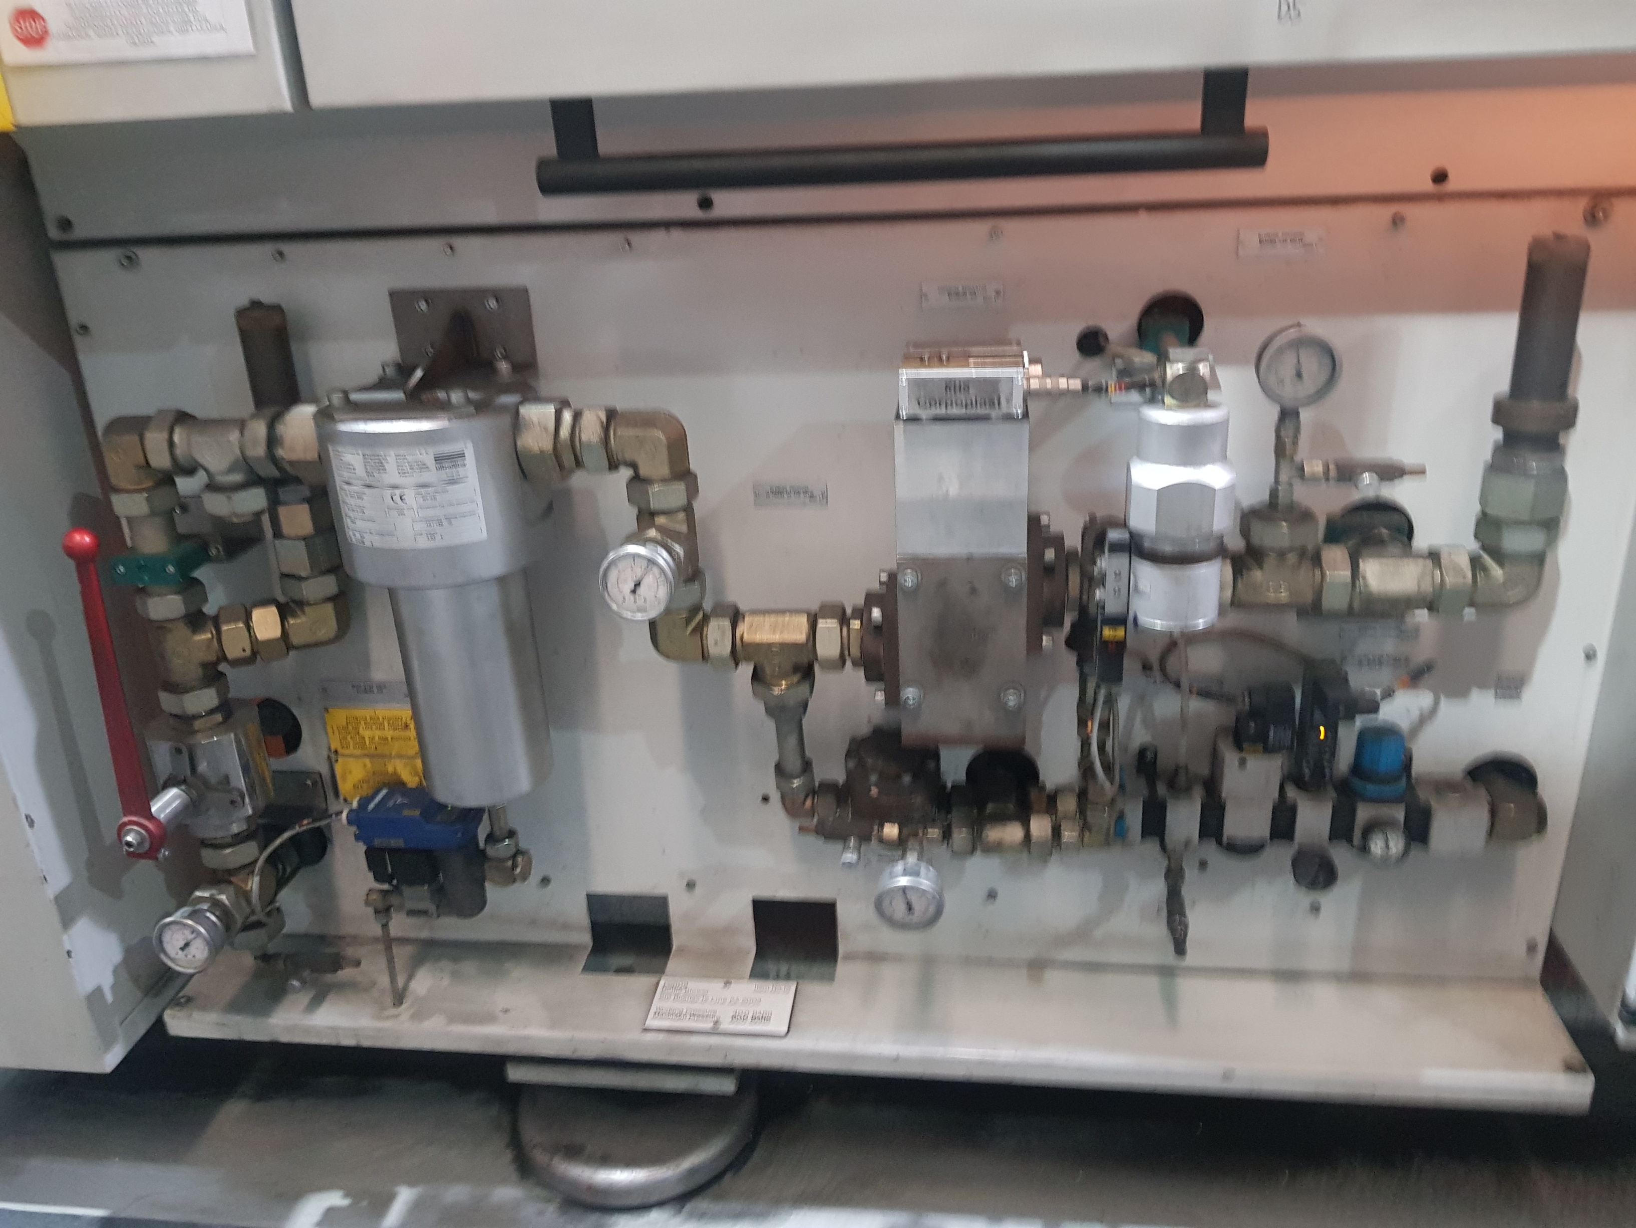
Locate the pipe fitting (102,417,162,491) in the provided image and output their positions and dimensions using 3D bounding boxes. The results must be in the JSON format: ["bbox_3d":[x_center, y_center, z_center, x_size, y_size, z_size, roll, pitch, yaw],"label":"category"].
[{"bbox_3d":[-0.657,-0.155,1.172,0.050,0.061,0.050,0,20,7],"label":"pipe fitting"}]

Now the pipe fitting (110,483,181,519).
[{"bbox_3d":[-0.649,-0.110,1.188,0.061,0.026,0.060,0,20,7],"label":"pipe fitting"}]

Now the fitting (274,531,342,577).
[{"bbox_3d":[-0.450,-0.053,1.086,0.053,0.032,0.051,0,21,8],"label":"fitting"}]

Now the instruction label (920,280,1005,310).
[{"bbox_3d":[0.115,-0.254,0.982,0.066,0.022,0.002,0,21,8],"label":"instruction label"}]

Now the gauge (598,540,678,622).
[{"bbox_3d":[-0.139,-0.033,0.979,0.062,0.062,0.042,0,22,8],"label":"gauge"}]

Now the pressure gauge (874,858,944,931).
[{"bbox_3d":[0.082,0.245,1.087,0.061,0.061,0.042,0,22,8],"label":"pressure gauge"}]

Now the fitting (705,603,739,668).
[{"bbox_3d":[-0.079,0.018,1.018,0.025,0.054,0.053,0,21,8],"label":"fitting"}]

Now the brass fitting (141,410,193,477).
[{"bbox_3d":[-0.539,-0.141,1.019,0.027,0.054,0.053,0,21,8],"label":"brass fitting"}]

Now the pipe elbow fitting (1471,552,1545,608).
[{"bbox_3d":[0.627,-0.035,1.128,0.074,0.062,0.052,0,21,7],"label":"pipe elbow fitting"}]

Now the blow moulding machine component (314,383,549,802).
[{"bbox_3d":[-0.315,-0.006,1.084,0.165,0.360,0.165,-3,22,-1],"label":"blow moulding machine component"}]

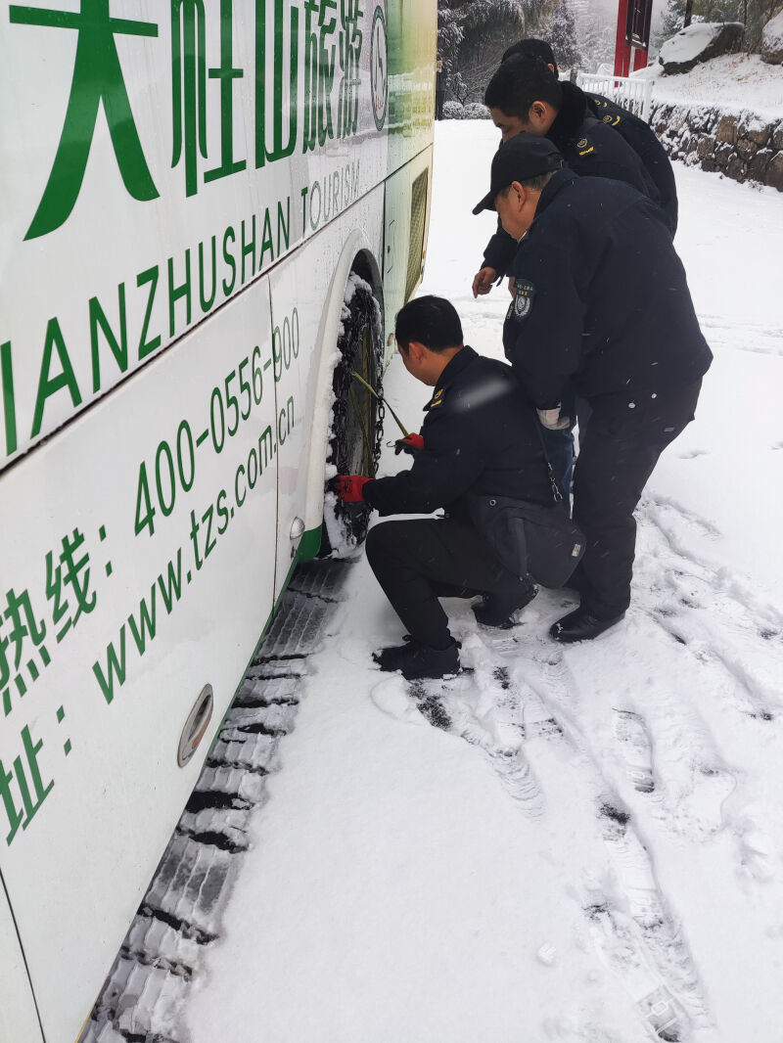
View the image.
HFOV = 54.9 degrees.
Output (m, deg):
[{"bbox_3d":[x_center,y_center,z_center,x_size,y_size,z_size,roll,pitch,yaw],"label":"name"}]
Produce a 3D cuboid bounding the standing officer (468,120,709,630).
[{"bbox_3d":[0.565,-0.315,2.238,0.720,1.470,0.550,1,30,3],"label":"standing officer"}]

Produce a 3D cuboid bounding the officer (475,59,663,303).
[{"bbox_3d":[0.550,-0.557,2.480,0.650,1.650,0.560,3,30,6],"label":"officer"}]

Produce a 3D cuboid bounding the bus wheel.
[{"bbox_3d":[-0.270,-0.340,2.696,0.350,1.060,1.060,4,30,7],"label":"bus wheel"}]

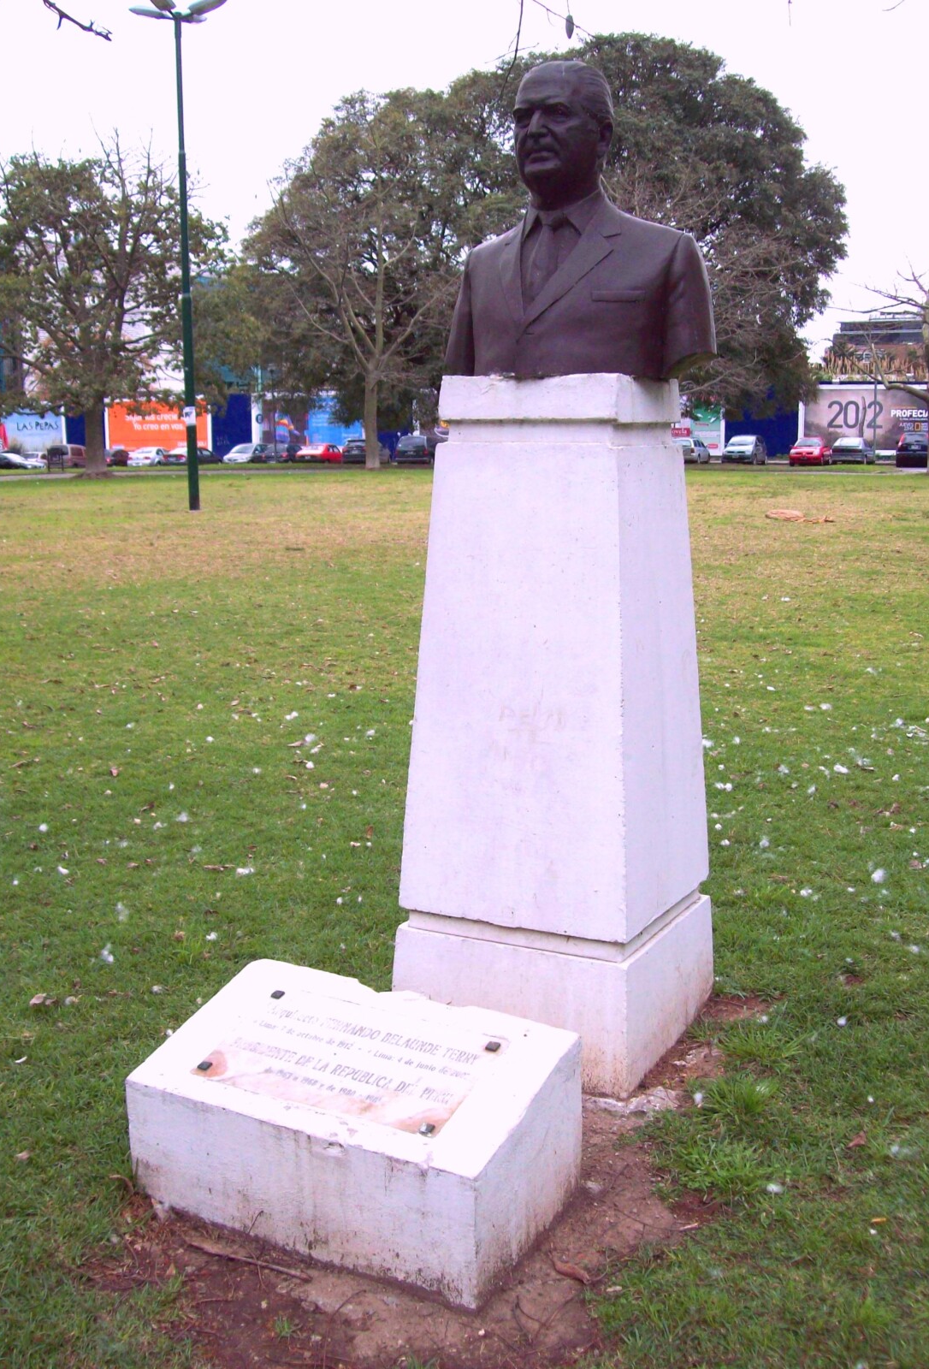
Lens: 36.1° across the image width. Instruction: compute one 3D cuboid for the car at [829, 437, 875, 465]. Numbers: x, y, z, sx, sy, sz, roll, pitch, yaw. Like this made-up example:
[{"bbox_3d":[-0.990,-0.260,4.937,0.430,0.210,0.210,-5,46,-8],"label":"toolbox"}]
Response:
[{"bbox_3d":[21.548,-12.942,78.672,1.690,1.410,4.200,4,11,25],"label":"car"}]

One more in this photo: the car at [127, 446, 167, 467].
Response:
[{"bbox_3d":[-19.680,-14.527,91.557,1.750,1.450,4.450,3,11,20],"label":"car"}]

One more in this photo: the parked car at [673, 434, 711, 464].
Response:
[{"bbox_3d":[13.052,-13.553,82.702,1.660,1.450,4.200,4,11,23],"label":"parked car"}]

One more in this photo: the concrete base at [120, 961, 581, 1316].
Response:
[{"bbox_3d":[-0.236,0.911,3.026,0.840,0.362,0.460,5,11,28],"label":"concrete base"}]

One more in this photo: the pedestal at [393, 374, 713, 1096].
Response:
[{"bbox_3d":[0.259,0.063,3.848,0.704,1.742,0.712,5,11,26],"label":"pedestal"}]

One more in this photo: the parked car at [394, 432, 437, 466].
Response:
[{"bbox_3d":[-1.938,-12.282,75.000,1.820,1.650,4.600,4,11,22],"label":"parked car"}]

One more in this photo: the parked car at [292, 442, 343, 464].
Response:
[{"bbox_3d":[-8.784,-14.189,87.924,1.650,1.390,4.150,3,11,19],"label":"parked car"}]

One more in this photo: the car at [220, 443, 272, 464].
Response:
[{"bbox_3d":[-13.437,-14.380,89.441,1.740,1.520,4.200,3,11,20],"label":"car"}]

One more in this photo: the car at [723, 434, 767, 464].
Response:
[{"bbox_3d":[15.991,-13.352,80.810,1.750,1.620,4.250,4,11,24],"label":"car"}]

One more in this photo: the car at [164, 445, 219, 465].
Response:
[{"bbox_3d":[-16.364,-13.696,86.000,1.720,1.430,4.250,4,11,21],"label":"car"}]

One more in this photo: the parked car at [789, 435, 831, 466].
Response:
[{"bbox_3d":[17.302,-11.600,71.000,1.660,1.430,3.850,4,11,21],"label":"parked car"}]

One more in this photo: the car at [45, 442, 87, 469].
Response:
[{"bbox_3d":[-25.342,-14.935,93.521,1.800,1.720,4.400,4,11,21],"label":"car"}]

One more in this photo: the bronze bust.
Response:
[{"bbox_3d":[0.279,-1.186,3.669,0.760,0.780,0.400,5,11,26],"label":"bronze bust"}]

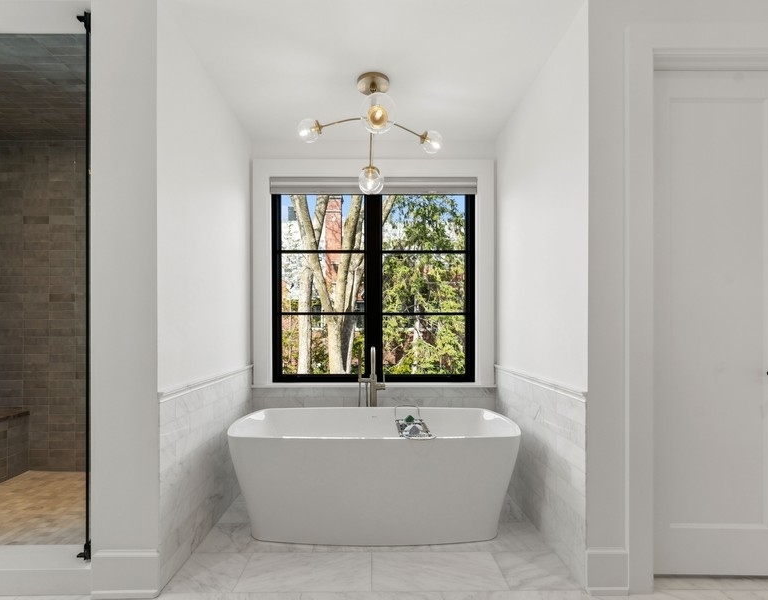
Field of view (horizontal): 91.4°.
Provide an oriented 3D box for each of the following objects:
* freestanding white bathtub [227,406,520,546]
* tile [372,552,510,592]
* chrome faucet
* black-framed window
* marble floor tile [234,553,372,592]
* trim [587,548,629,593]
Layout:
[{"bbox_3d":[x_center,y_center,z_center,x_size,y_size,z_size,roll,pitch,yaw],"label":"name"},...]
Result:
[{"bbox_3d":[-0.055,1.054,2.355,1.690,0.590,0.770,0,-2,-1],"label":"freestanding white bathtub"},{"bbox_3d":[0.256,1.310,1.815,0.620,0.012,0.290,0,-2,-1],"label":"tile"},{"bbox_3d":[-0.084,0.860,2.730,0.200,1.030,0.240,0,-2,-1],"label":"chrome faucet"},{"bbox_3d":[-0.083,-0.122,2.940,1.580,1.530,0.100,0,-2,-1],"label":"black-framed window"},{"bbox_3d":[-0.362,1.310,1.815,0.620,0.012,0.290,0,-2,-1],"label":"marble floor tile"},{"bbox_3d":[0.992,1.195,1.660,0.187,0.205,0.020,0,-2,-1],"label":"trim"}]

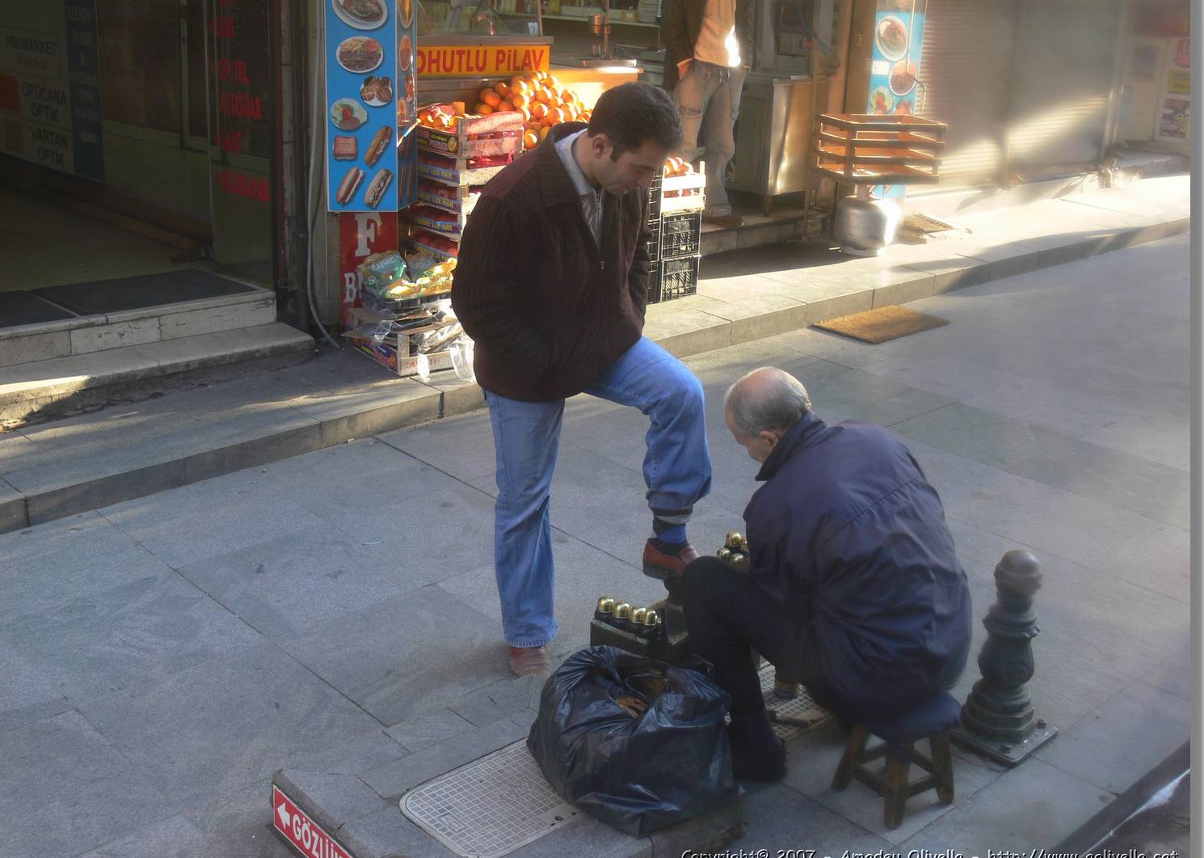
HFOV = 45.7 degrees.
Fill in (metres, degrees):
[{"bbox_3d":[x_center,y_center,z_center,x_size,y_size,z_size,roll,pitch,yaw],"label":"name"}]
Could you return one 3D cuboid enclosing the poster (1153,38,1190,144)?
[{"bbox_3d":[5.125,-3.023,12.800,0.030,0.880,0.500,-4,15,-22],"label":"poster"}]

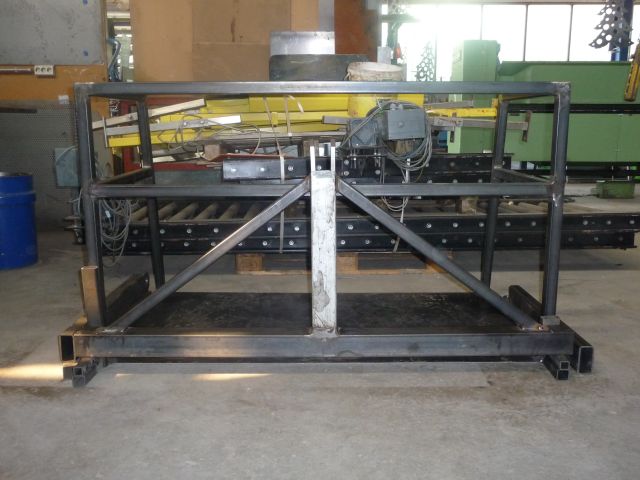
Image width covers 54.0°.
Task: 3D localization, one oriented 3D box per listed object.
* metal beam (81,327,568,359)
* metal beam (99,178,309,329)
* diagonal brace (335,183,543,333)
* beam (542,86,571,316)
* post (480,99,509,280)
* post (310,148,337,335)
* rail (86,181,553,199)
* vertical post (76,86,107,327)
[{"bbox_3d":[0.015,0.363,2.250,1.756,0.081,0.082,0,11,0],"label":"metal beam"},{"bbox_3d":[-0.390,0.068,2.218,0.916,0.042,0.037,-36,9,6],"label":"metal beam"},{"bbox_3d":[0.412,0.065,2.217,0.910,0.040,0.037,36,9,-6],"label":"diagonal brace"},{"bbox_3d":[0.826,-0.114,2.199,0.037,0.841,0.037,0,11,0],"label":"beam"},{"bbox_3d":[0.828,-0.209,2.978,0.037,0.924,0.037,0,20,0],"label":"post"},{"bbox_3d":[0.014,0.004,2.182,0.083,0.649,0.082,0,11,0],"label":"post"},{"bbox_3d":[0.012,-0.171,2.188,1.598,0.037,0.037,0,11,0],"label":"rail"},{"bbox_3d":[-0.804,-0.106,2.201,0.037,0.857,0.037,0,11,0],"label":"vertical post"}]

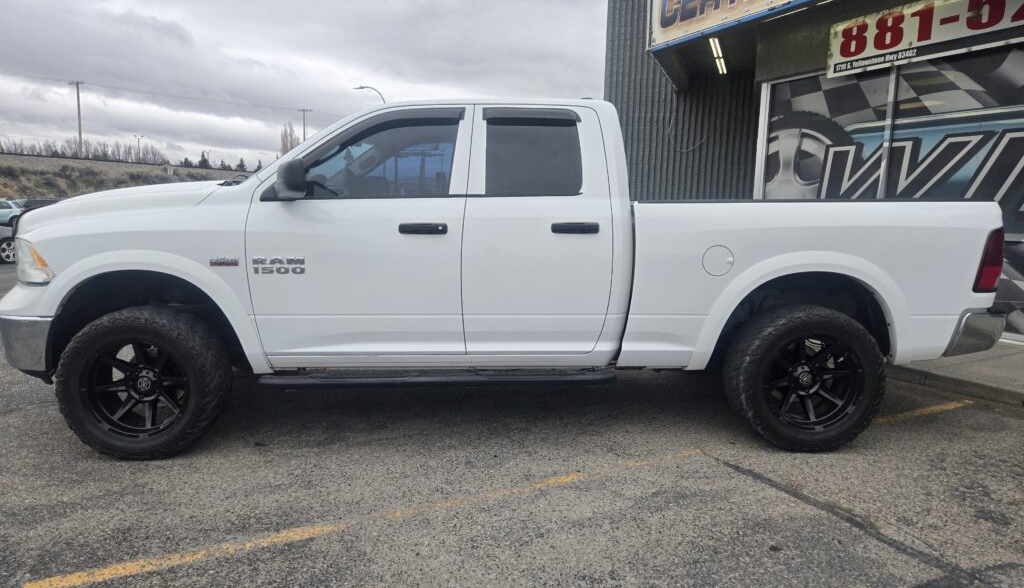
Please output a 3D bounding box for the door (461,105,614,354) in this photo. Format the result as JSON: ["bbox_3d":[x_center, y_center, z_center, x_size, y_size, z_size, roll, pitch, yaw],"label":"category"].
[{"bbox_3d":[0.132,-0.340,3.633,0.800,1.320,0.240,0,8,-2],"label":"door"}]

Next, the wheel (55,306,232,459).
[{"bbox_3d":[-1.956,0.476,3.644,0.805,0.805,0.295,0,8,-2],"label":"wheel"}]

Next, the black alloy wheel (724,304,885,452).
[{"bbox_3d":[1.611,0.463,3.764,0.805,0.805,0.295,0,8,-2],"label":"black alloy wheel"}]

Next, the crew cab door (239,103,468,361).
[{"bbox_3d":[-0.782,-0.337,3.602,1.175,1.330,0.240,0,8,-2],"label":"crew cab door"}]

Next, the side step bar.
[{"bbox_3d":[-0.392,0.465,3.676,1.900,0.085,0.150,0,8,-2],"label":"side step bar"}]

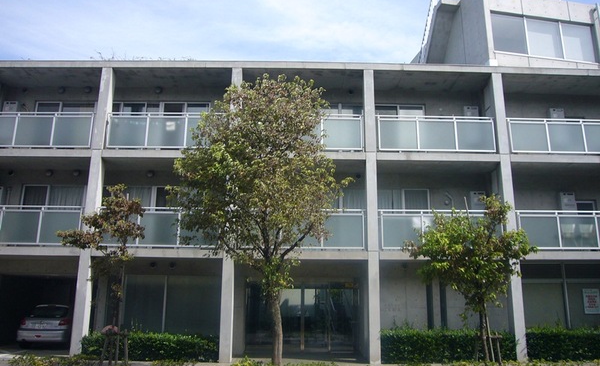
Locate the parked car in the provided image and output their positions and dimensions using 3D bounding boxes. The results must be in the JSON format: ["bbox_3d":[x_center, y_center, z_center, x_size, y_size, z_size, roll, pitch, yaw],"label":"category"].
[{"bbox_3d":[-7.905,4.827,16.587,1.660,1.430,3.830,1,-14,-1],"label":"parked car"}]

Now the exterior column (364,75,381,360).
[{"bbox_3d":[2.102,0.711,14.320,0.300,8.678,0.330,1,-13,-1],"label":"exterior column"}]

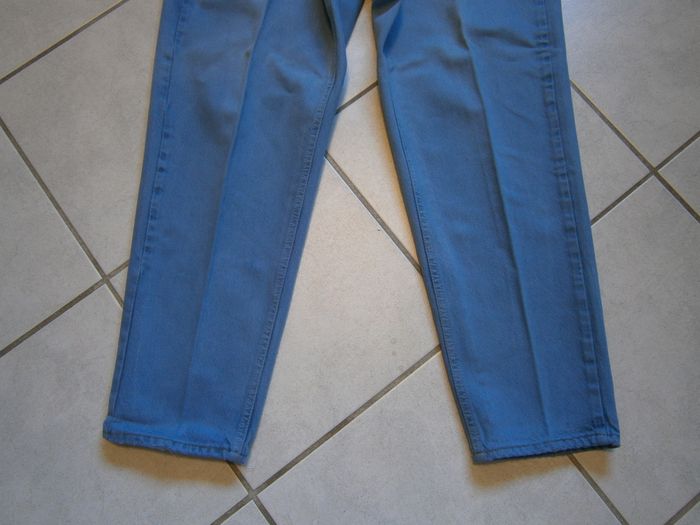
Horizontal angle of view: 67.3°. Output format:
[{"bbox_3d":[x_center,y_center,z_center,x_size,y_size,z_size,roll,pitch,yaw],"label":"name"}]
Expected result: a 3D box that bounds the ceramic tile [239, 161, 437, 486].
[{"bbox_3d":[-0.095,0.056,0.755,0.358,0.010,0.358,-37,81,-6],"label":"ceramic tile"}]

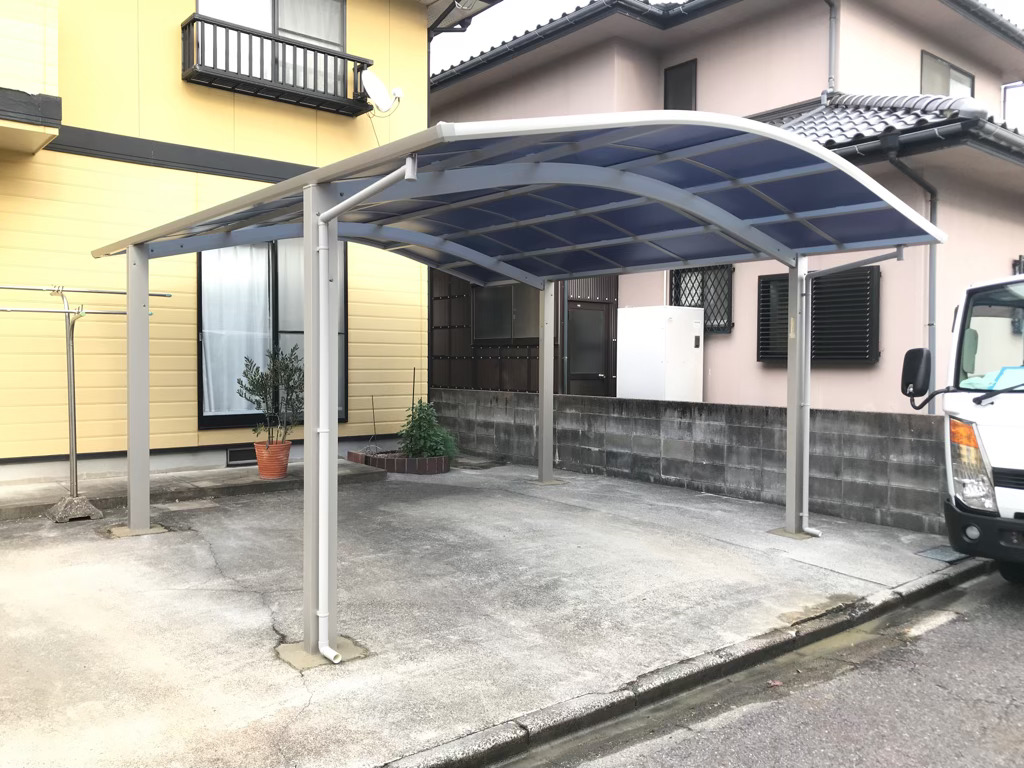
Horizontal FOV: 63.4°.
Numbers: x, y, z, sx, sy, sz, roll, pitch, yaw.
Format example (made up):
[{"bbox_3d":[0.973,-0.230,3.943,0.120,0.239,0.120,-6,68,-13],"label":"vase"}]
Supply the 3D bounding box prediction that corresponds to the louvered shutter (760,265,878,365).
[{"bbox_3d":[3.113,-0.685,8.521,0.130,0.927,1.276,-1,2,-40],"label":"louvered shutter"}]

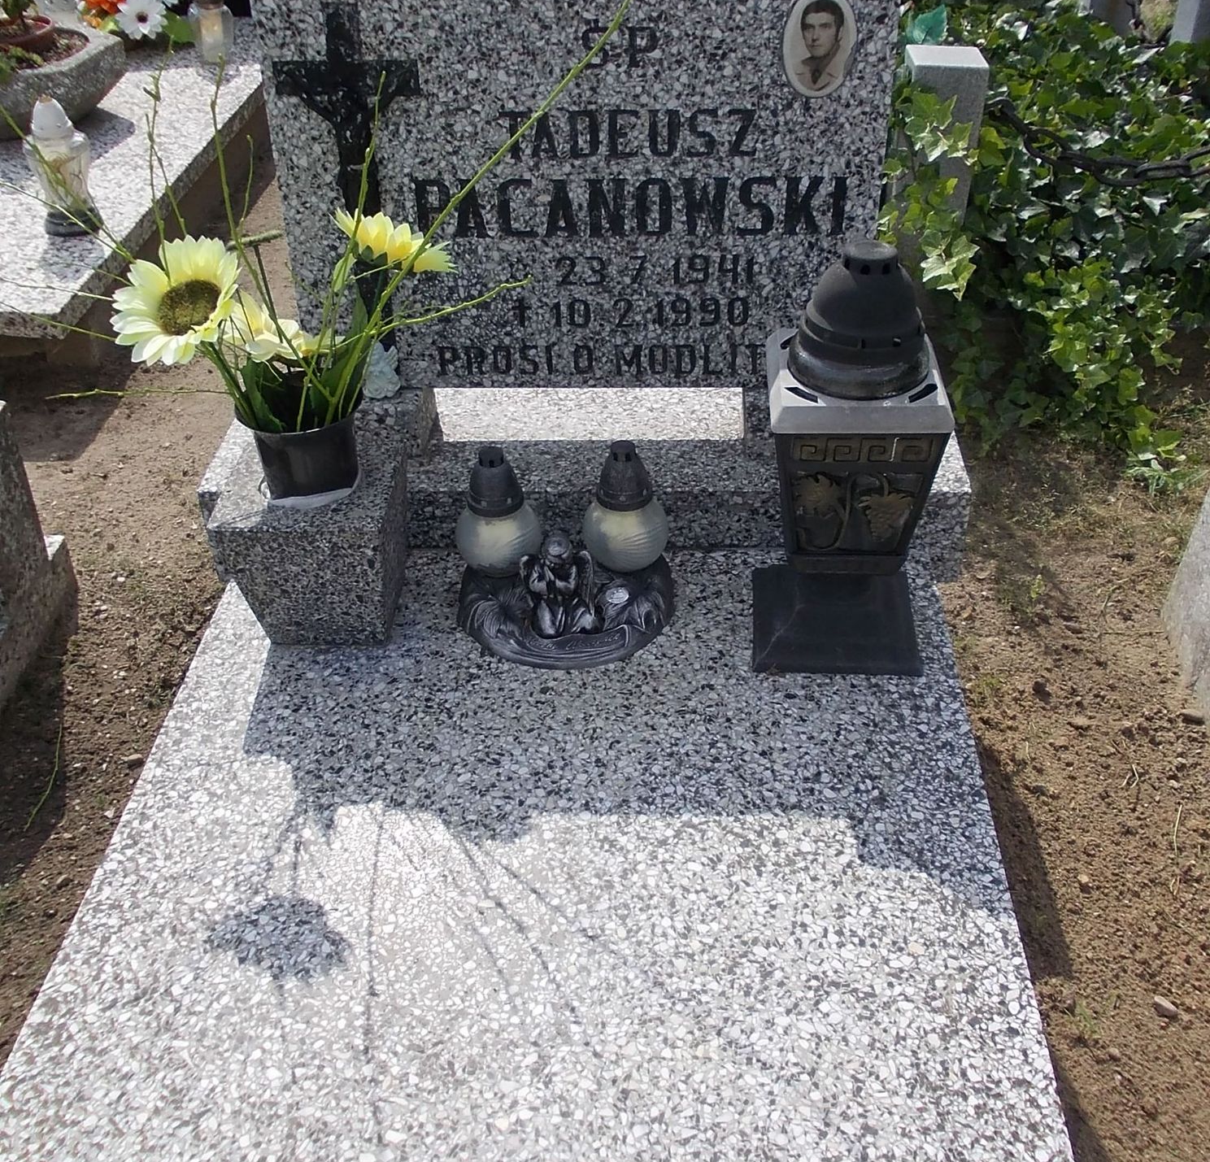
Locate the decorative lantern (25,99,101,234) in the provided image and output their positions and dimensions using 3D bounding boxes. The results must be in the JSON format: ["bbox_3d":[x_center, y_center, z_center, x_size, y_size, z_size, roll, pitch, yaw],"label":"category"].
[{"bbox_3d":[-0.979,-0.753,2.345,0.117,0.226,0.114,0,38,4],"label":"decorative lantern"}]

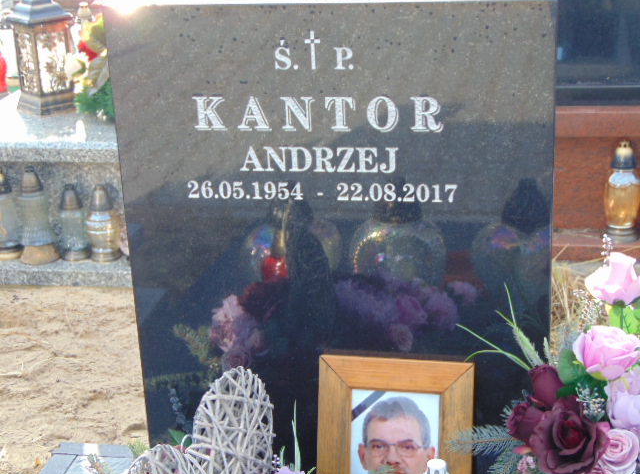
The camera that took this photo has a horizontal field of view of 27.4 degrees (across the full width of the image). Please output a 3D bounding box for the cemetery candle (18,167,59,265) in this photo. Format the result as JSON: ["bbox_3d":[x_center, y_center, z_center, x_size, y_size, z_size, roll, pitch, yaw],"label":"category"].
[{"bbox_3d":[-0.830,-0.067,3.834,0.116,0.275,0.116,-4,19,-7],"label":"cemetery candle"}]

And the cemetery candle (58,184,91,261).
[{"bbox_3d":[-0.726,-0.046,3.850,0.088,0.216,0.088,-4,19,-7],"label":"cemetery candle"}]

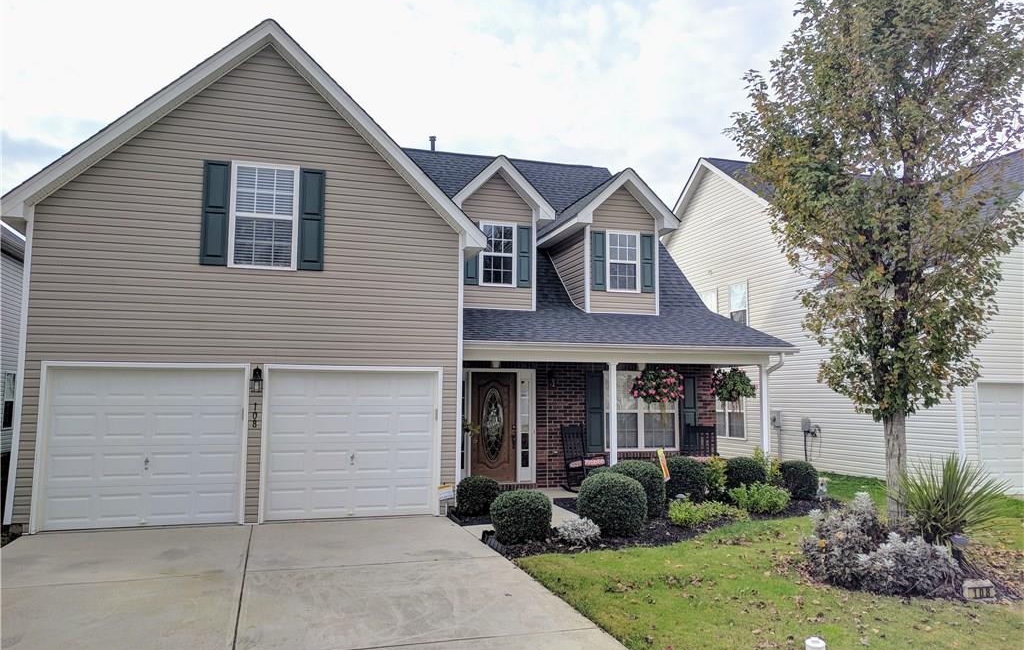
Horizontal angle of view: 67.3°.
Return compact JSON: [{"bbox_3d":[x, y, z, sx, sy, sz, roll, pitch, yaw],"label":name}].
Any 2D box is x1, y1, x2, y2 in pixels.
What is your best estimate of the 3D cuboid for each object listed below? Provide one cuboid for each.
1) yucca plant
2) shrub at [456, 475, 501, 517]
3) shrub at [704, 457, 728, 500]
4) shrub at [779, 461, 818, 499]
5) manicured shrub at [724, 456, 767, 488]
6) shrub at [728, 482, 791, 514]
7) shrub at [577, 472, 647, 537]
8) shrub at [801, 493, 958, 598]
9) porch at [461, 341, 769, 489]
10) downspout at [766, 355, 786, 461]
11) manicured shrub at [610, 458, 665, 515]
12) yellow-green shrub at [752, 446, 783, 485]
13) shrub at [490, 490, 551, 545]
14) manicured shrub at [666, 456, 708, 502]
[{"bbox_3d":[5.085,2.051,8.942,1.135,1.056,1.135,-3,-6,29],"label":"yucca plant"},{"bbox_3d":[-0.505,2.581,11.611,0.663,0.605,0.663,0,-6,0],"label":"shrub"},{"bbox_3d":[3.588,2.694,13.504,0.457,0.726,0.457,-1,-6,15],"label":"shrub"},{"bbox_3d":[5.073,2.718,13.566,0.636,0.680,0.636,2,-7,-17],"label":"shrub"},{"bbox_3d":[4.103,2.681,13.526,0.722,0.762,0.722,-1,-6,17],"label":"manicured shrub"},{"bbox_3d":[3.900,2.708,12.141,0.932,0.436,0.800,-1,-6,18],"label":"shrub"},{"bbox_3d":[1.316,2.345,10.192,0.920,0.769,0.920,0,-6,7],"label":"shrub"},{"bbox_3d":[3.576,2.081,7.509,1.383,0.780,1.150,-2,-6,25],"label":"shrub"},{"bbox_3d":[1.754,1.741,13.825,5.950,2.620,2.000,2,-7,-17],"label":"porch"},{"bbox_3d":[4.768,1.730,13.823,0.230,2.440,0.300,2,-7,-17],"label":"downspout"},{"bbox_3d":[1.912,2.475,11.687,0.854,0.850,0.854,0,-6,0],"label":"manicured shrub"},{"bbox_3d":[4.565,2.614,13.764,0.525,0.906,0.525,-1,-6,18],"label":"yellow-green shrub"},{"bbox_3d":[0.107,2.349,9.484,0.741,0.607,0.741,0,-6,1],"label":"shrub"},{"bbox_3d":[2.887,2.564,12.716,0.717,0.801,0.717,2,-7,-17],"label":"manicured shrub"}]

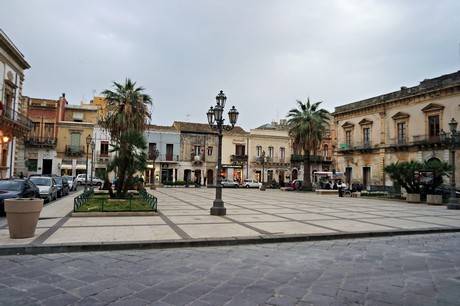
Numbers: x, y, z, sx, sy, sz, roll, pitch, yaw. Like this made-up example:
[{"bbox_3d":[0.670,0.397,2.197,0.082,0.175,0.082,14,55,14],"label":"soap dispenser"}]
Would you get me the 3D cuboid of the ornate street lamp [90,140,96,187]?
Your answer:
[{"bbox_3d":[-16.416,1.485,36.707,0.550,5.400,0.550,3,-5,-19],"label":"ornate street lamp"}]

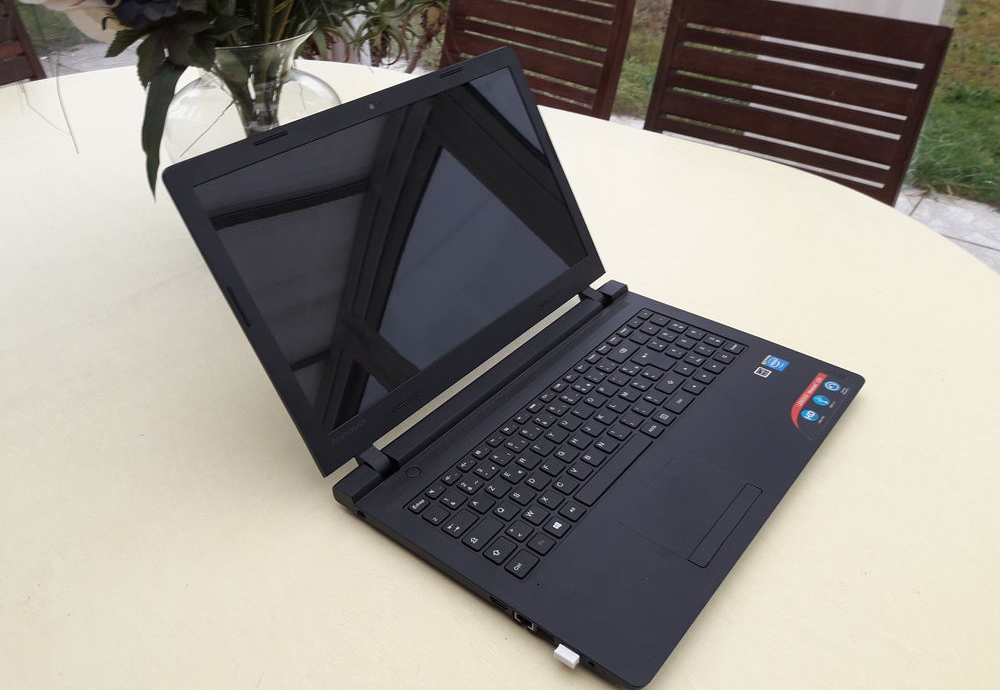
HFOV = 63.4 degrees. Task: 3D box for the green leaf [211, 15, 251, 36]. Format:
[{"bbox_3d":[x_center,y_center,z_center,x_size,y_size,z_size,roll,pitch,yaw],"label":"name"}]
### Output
[{"bbox_3d":[-0.314,-0.374,0.947,0.054,0.028,0.032,-12,36,-14],"label":"green leaf"}]

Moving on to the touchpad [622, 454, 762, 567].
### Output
[{"bbox_3d":[0.137,0.116,0.587,0.071,0.002,0.091,24,42,32],"label":"touchpad"}]

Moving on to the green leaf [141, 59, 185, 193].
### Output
[{"bbox_3d":[-0.396,-0.248,0.948,0.045,0.165,0.030,5,29,-24],"label":"green leaf"}]

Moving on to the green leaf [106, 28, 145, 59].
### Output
[{"bbox_3d":[-0.418,-0.336,0.903,0.050,0.036,0.032,-16,37,-19],"label":"green leaf"}]

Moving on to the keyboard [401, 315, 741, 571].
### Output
[{"bbox_3d":[0.079,0.060,0.669,0.109,0.006,0.339,24,42,32],"label":"keyboard"}]

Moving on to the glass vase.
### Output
[{"bbox_3d":[-0.331,-0.318,1.085,0.240,0.207,0.240,-12,36,-14],"label":"glass vase"}]

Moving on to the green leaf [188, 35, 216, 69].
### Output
[{"bbox_3d":[-0.337,-0.330,0.916,0.036,0.042,0.022,-13,36,-15],"label":"green leaf"}]

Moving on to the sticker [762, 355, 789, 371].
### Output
[{"bbox_3d":[0.248,0.016,0.726,0.019,0.001,0.015,24,42,32],"label":"sticker"}]

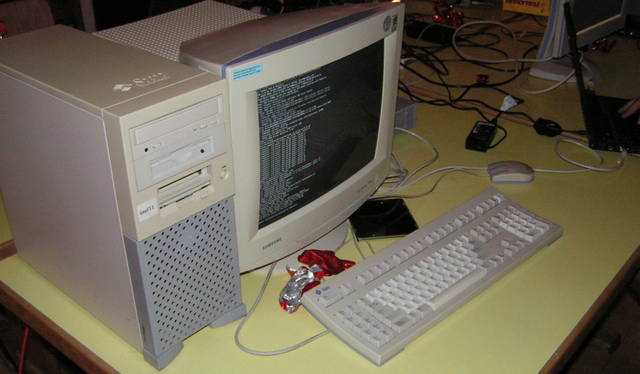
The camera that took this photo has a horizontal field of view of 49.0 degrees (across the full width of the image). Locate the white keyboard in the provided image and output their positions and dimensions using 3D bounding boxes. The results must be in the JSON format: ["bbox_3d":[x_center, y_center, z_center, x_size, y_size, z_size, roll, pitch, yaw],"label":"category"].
[{"bbox_3d":[0.216,0.131,1.213,0.503,0.043,0.166,-24,37,-37],"label":"white keyboard"}]

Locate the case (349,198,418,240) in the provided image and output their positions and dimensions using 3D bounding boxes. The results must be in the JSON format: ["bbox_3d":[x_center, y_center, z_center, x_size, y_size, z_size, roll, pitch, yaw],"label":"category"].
[{"bbox_3d":[0.121,0.065,1.372,0.125,0.011,0.139,-5,29,-8],"label":"case"}]

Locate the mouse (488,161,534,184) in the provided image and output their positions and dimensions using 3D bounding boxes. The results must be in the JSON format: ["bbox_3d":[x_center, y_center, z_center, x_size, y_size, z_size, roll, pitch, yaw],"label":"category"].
[{"bbox_3d":[0.414,-0.038,1.530,0.102,0.036,0.063,0,29,1],"label":"mouse"}]

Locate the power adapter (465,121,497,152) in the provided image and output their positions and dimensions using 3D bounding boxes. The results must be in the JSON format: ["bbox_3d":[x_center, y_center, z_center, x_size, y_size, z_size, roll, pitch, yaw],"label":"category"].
[{"bbox_3d":[0.389,-0.120,1.688,0.047,0.029,0.112,12,31,22],"label":"power adapter"}]

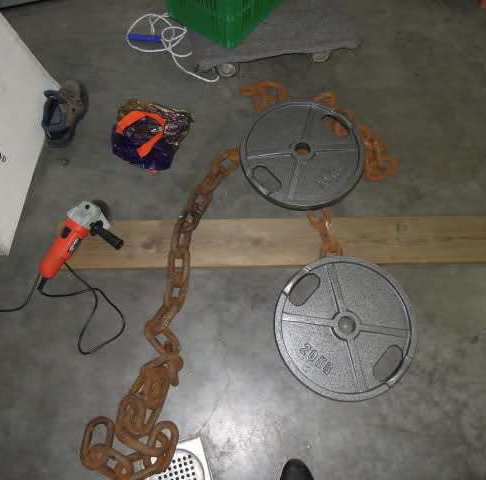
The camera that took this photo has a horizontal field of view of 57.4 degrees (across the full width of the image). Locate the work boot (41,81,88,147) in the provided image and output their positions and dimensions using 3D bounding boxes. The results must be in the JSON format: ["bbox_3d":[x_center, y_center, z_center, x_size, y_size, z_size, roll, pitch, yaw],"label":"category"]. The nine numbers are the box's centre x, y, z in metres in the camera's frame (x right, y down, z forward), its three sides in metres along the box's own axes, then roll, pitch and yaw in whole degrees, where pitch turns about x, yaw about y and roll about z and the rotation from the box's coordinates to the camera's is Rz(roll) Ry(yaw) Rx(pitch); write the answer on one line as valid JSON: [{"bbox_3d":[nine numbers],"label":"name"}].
[{"bbox_3d":[-0.704,-0.528,1.750,0.110,0.115,0.290,7,68,3],"label":"work boot"}]

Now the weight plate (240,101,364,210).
[{"bbox_3d":[0.219,-0.314,1.647,0.450,0.040,0.450,0,67,1],"label":"weight plate"}]

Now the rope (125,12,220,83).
[{"bbox_3d":[-0.306,-0.840,1.919,0.400,0.040,0.380,-1,67,0],"label":"rope"}]

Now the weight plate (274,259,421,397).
[{"bbox_3d":[0.325,0.276,1.422,0.450,0.040,0.450,0,75,-2],"label":"weight plate"}]

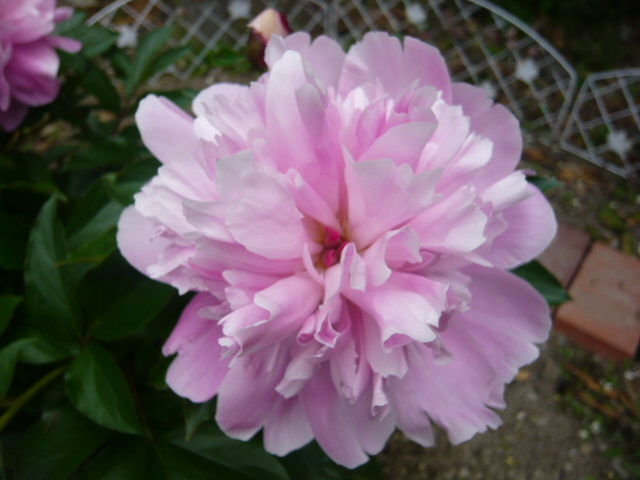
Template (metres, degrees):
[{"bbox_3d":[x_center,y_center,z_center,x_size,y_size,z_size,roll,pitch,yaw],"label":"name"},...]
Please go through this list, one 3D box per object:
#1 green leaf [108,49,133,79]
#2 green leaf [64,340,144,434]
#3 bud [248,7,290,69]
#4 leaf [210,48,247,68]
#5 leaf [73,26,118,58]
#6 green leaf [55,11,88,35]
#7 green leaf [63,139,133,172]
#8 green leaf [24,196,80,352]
[{"bbox_3d":[-0.200,-0.176,0.520,0.022,0.012,0.042,-21,69,-30],"label":"green leaf"},{"bbox_3d":[-0.141,0.097,0.340,0.037,0.018,0.072,-35,85,-14],"label":"green leaf"},{"bbox_3d":[-0.044,-0.167,0.430,0.037,0.048,0.037,0,46,0],"label":"bud"},{"bbox_3d":[-0.088,-0.175,0.500,0.036,0.010,0.024,5,45,5],"label":"leaf"},{"bbox_3d":[-0.228,-0.198,0.520,0.055,0.014,0.034,-13,56,-16],"label":"leaf"},{"bbox_3d":[-0.255,-0.222,0.530,0.048,0.013,0.030,-34,69,-23],"label":"green leaf"},{"bbox_3d":[-0.193,-0.073,0.450,0.066,0.015,0.035,-23,42,-14],"label":"green leaf"},{"bbox_3d":[-0.181,0.023,0.350,0.040,0.020,0.108,-7,77,-17],"label":"green leaf"}]

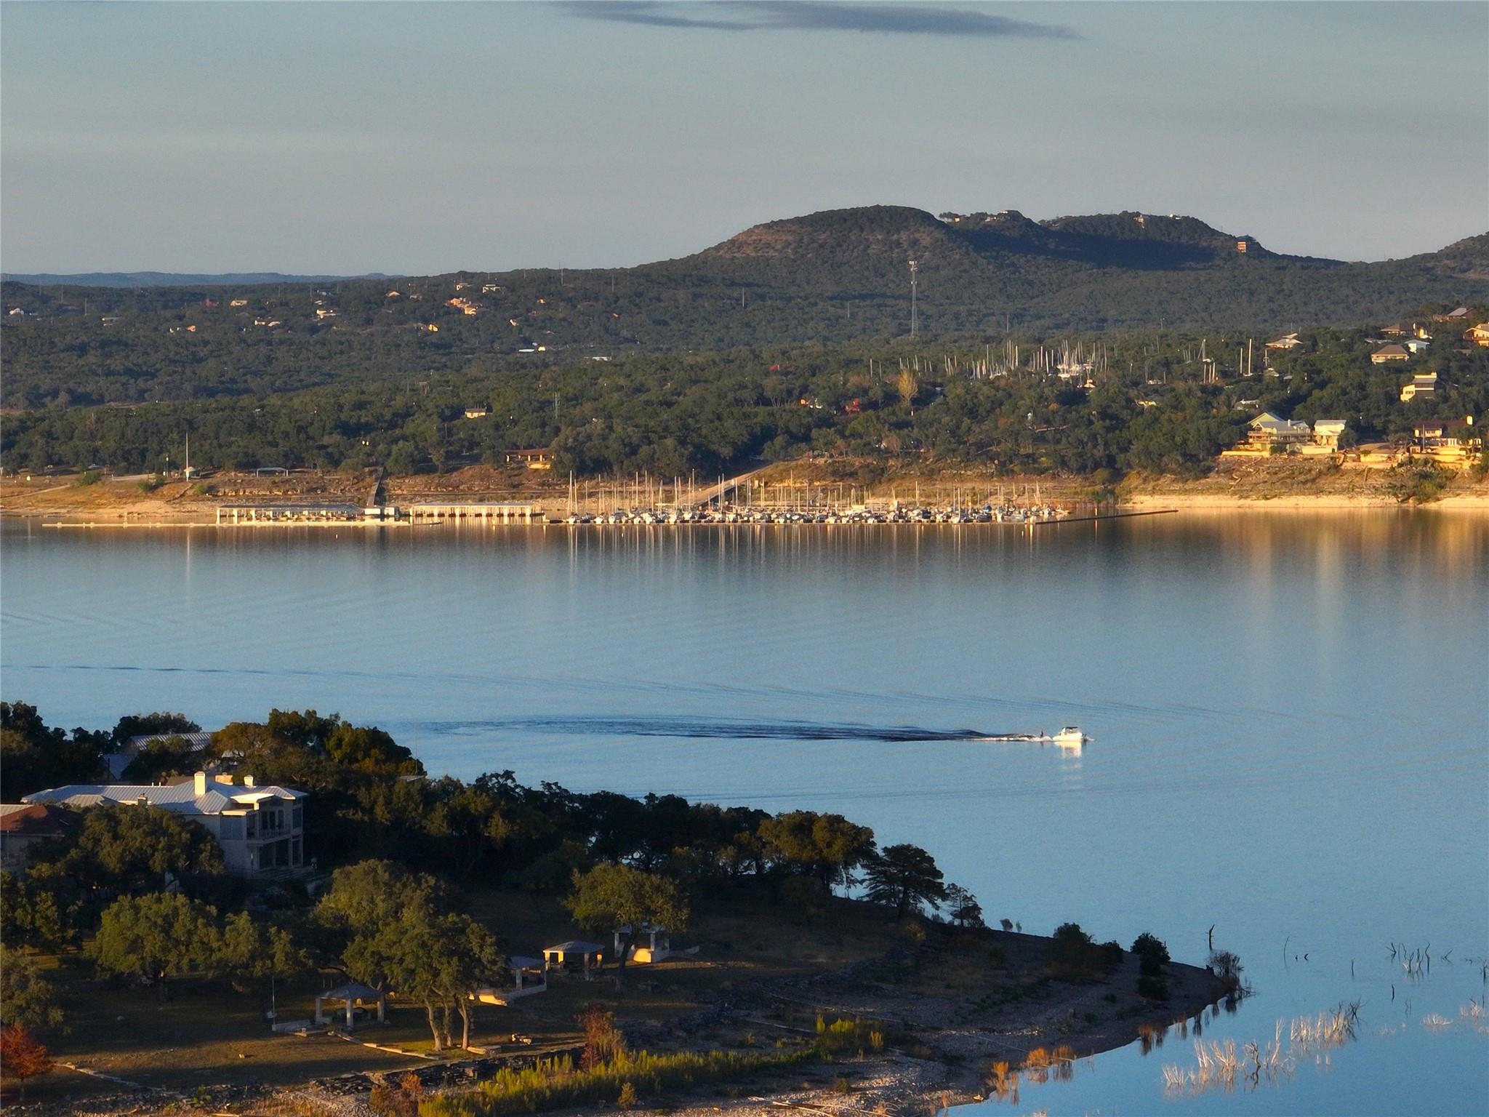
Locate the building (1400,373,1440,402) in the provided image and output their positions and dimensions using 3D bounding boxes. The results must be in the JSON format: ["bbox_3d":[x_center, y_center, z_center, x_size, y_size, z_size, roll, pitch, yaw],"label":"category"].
[{"bbox_3d":[240.850,-60.990,2470.000,12.200,10.400,10.000,0,2,11],"label":"building"}]

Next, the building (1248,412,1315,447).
[{"bbox_3d":[180.810,-43.630,2340.000,19.800,12.100,14.500,0,2,11],"label":"building"}]

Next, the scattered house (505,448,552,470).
[{"bbox_3d":[-71.160,-33.080,2290.000,15.000,7.100,9.000,0,2,5],"label":"scattered house"}]

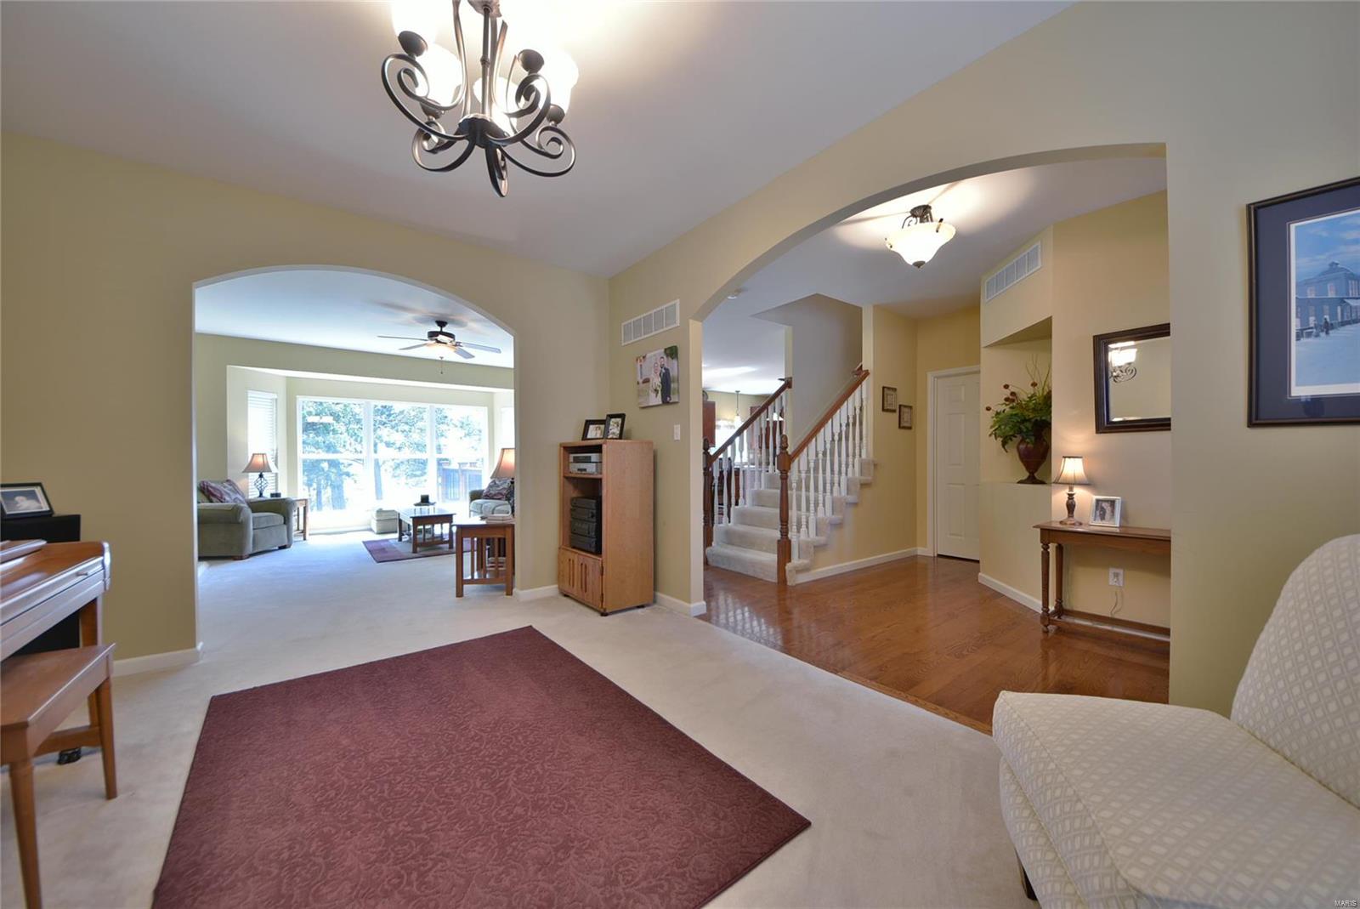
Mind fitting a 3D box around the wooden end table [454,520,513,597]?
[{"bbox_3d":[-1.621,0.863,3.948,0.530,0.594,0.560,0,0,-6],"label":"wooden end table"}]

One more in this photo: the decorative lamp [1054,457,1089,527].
[{"bbox_3d":[2.622,0.243,3.034,0.185,0.446,0.185,0,0,-39],"label":"decorative lamp"}]

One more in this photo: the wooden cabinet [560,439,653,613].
[{"bbox_3d":[-0.595,0.541,3.674,0.430,1.275,0.680,0,0,-40],"label":"wooden cabinet"}]

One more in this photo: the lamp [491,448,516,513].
[{"bbox_3d":[-1.494,0.276,4.103,0.380,0.645,0.380,0,0,-27],"label":"lamp"}]

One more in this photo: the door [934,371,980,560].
[{"bbox_3d":[3.142,0.135,4.874,0.060,2.020,0.690,0,0,-38],"label":"door"}]

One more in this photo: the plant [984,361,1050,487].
[{"bbox_3d":[2.827,-0.258,3.664,0.500,0.960,0.550,0,0,5],"label":"plant"}]

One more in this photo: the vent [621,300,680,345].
[{"bbox_3d":[-0.249,-1.048,3.660,0.020,0.195,0.788,0,0,-39],"label":"vent"}]

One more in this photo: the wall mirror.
[{"bbox_3d":[3.022,-0.459,2.739,0.040,0.648,0.760,0,0,-39],"label":"wall mirror"}]

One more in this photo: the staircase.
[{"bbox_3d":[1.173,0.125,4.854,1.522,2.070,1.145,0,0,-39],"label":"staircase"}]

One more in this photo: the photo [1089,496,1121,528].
[{"bbox_3d":[2.801,0.377,2.984,0.060,0.190,0.150,-1,0,-44],"label":"photo"}]

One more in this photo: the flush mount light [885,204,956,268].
[{"bbox_3d":[1.588,-1.429,3.006,0.409,0.391,0.409,0,0,-39],"label":"flush mount light"}]

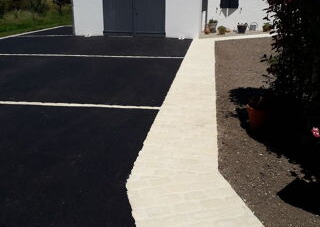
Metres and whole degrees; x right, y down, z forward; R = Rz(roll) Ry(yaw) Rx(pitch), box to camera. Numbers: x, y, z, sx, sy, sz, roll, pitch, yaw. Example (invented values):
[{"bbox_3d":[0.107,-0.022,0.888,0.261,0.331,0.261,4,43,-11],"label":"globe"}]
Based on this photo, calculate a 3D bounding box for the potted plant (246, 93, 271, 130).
[{"bbox_3d":[1.179,-0.021,3.923,0.300,0.400,0.300,3,20,8],"label":"potted plant"}]

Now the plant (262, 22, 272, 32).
[{"bbox_3d":[4.766,-3.807,14.665,0.440,0.400,0.440,3,20,8],"label":"plant"}]

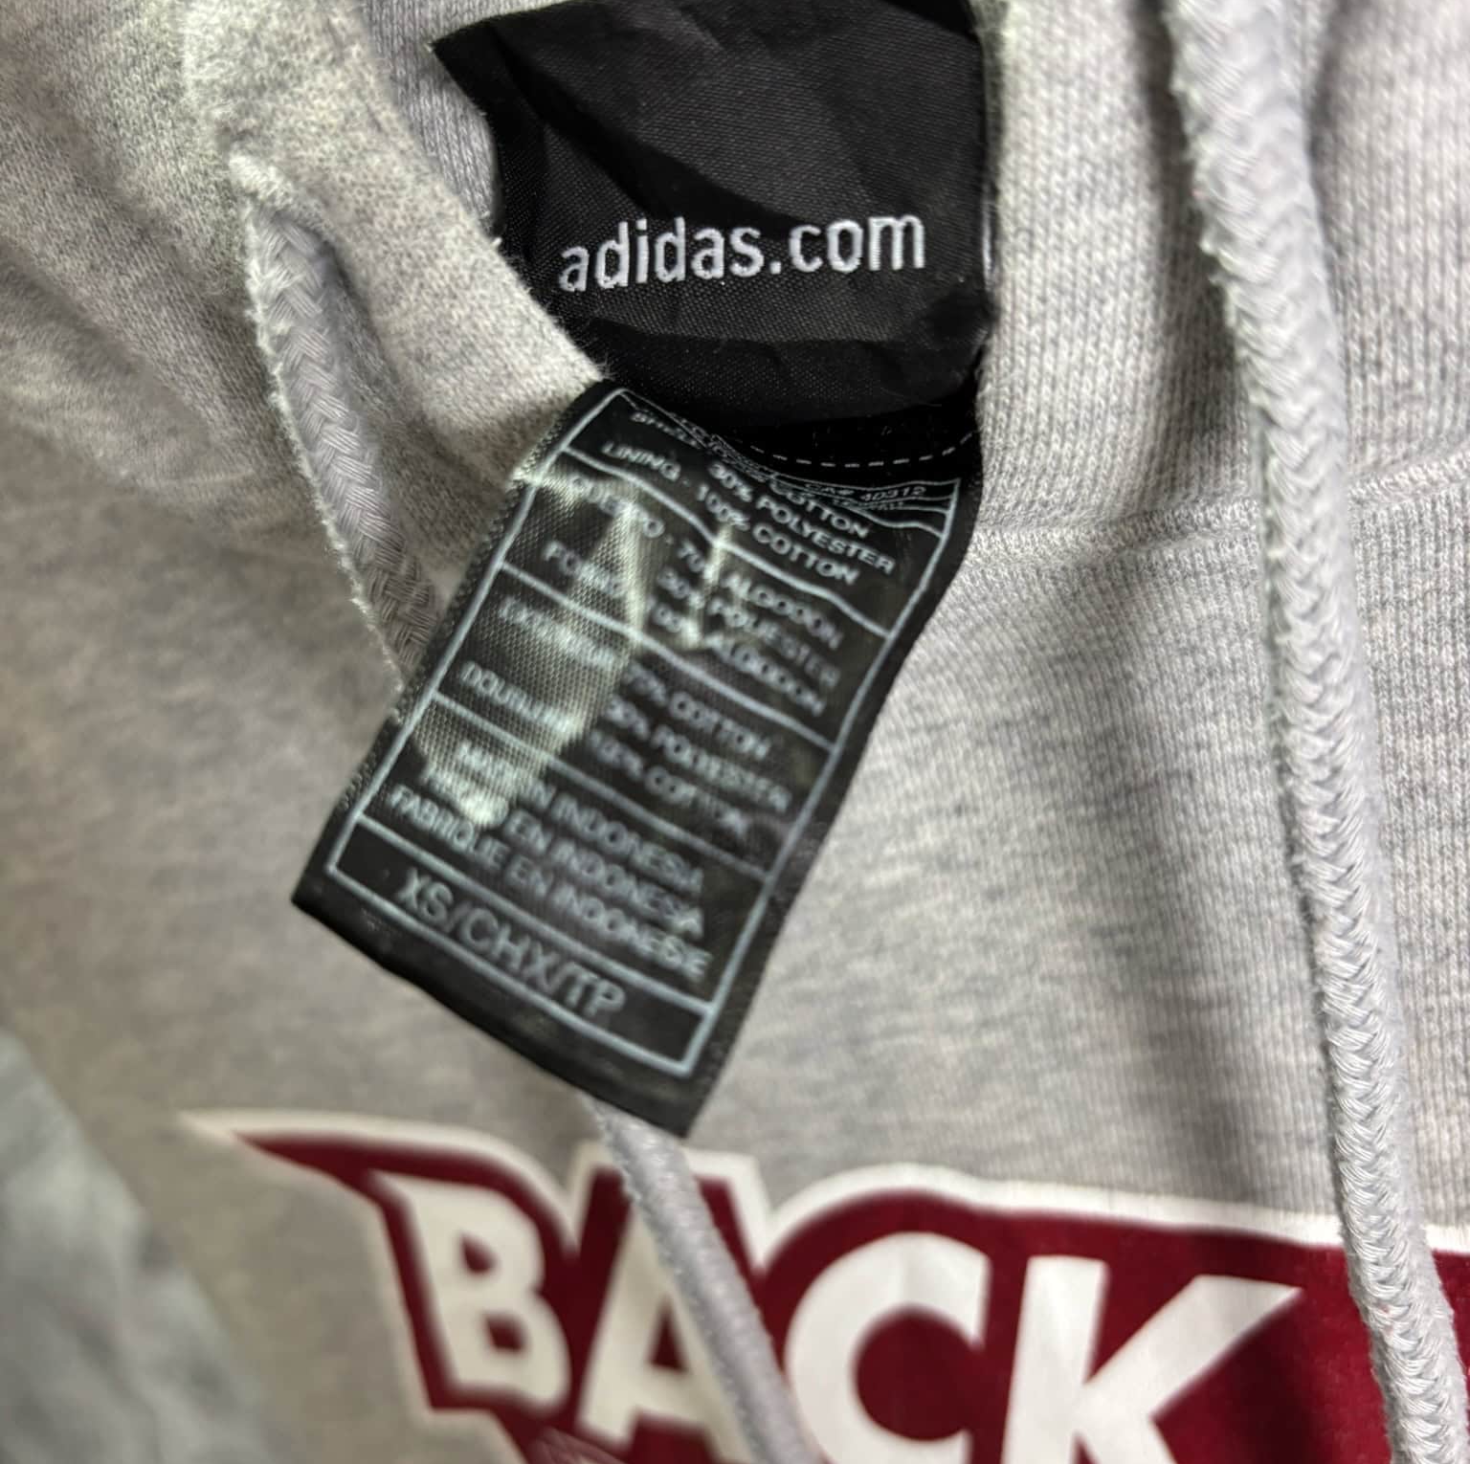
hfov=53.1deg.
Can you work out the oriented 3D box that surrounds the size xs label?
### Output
[{"bbox_3d":[-0.007,-0.001,0.125,0.057,0.037,0.009,-63,6,-16],"label":"size xs label"}]

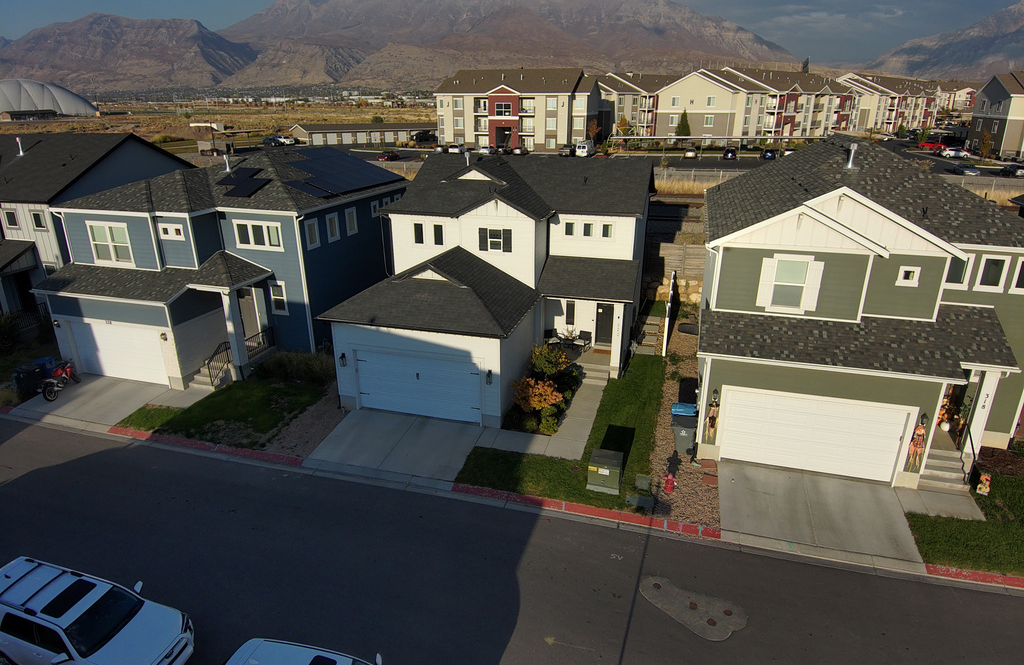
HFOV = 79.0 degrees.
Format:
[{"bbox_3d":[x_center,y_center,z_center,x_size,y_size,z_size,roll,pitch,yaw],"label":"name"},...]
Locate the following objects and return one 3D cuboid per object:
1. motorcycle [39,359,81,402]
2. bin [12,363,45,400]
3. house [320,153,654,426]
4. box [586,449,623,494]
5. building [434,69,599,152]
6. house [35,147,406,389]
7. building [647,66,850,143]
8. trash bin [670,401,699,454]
[{"bbox_3d":[-18.042,1.864,24.882,0.780,1.130,2.050,1,21,3],"label":"motorcycle"},{"bbox_3d":[-18.899,1.912,24.602,0.820,1.120,0.680,6,21,15],"label":"bin"},{"bbox_3d":[0.192,-3.144,27.672,10.800,8.500,15.800,6,21,15],"label":"house"},{"bbox_3d":[2.864,4.269,19.024,0.980,1.000,0.800,6,21,15],"label":"box"},{"bbox_3d":[1.932,-40.285,112.126,27.800,13.000,20.200,6,21,15],"label":"building"},{"bbox_3d":[-12.727,-4.464,30.782,9.900,8.700,16.100,6,21,15],"label":"house"},{"bbox_3d":[49.888,-44.153,121.497,54.000,13.200,20.200,-18,27,-40],"label":"building"},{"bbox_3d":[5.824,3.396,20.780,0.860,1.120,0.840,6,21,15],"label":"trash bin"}]

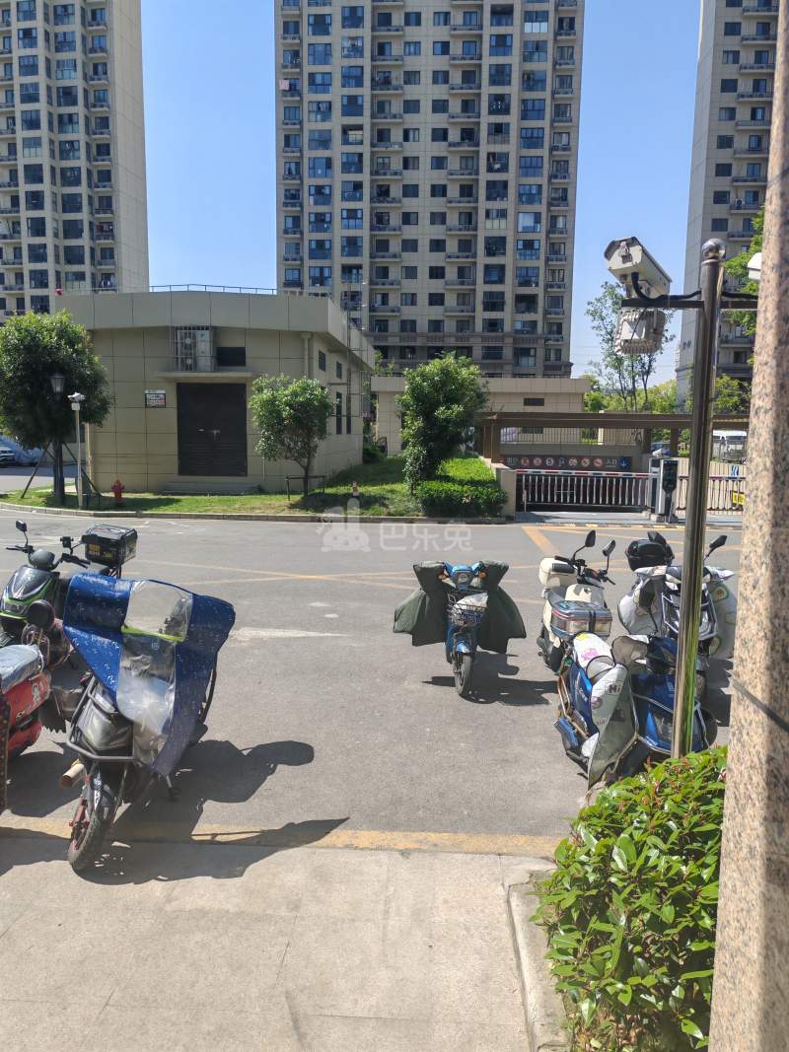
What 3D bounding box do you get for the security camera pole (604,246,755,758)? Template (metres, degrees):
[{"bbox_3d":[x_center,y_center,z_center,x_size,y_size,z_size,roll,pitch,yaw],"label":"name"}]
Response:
[{"bbox_3d":[1.439,0.117,4.027,1.050,3.000,0.420,2,8,12],"label":"security camera pole"}]

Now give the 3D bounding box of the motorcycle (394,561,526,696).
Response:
[{"bbox_3d":[0.541,0.775,7.210,1.070,1.050,1.600,0,7,-3],"label":"motorcycle"}]

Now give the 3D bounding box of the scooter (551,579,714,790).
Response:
[{"bbox_3d":[1.448,0.948,5.083,0.780,1.280,1.650,-1,8,-16],"label":"scooter"}]

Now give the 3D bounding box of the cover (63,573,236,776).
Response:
[{"bbox_3d":[-1.320,0.795,4.563,0.920,1.110,0.500,3,8,17],"label":"cover"}]

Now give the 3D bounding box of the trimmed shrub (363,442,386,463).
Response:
[{"bbox_3d":[-0.890,-3.301,36.380,1.100,0.950,1.100,1,7,0],"label":"trimmed shrub"}]

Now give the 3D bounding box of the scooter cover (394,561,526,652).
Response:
[{"bbox_3d":[0.508,0.610,6.500,1.020,0.650,0.420,1,6,0],"label":"scooter cover"}]

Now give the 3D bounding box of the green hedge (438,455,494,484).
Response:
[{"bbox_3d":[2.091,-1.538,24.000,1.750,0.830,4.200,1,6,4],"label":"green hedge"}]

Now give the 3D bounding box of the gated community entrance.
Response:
[{"bbox_3d":[6.038,-1.687,21.800,7.800,2.600,4.000,1,6,4],"label":"gated community entrance"}]

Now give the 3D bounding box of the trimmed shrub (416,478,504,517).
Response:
[{"bbox_3d":[1.566,-0.655,19.600,2.100,0.730,1.600,1,6,4],"label":"trimmed shrub"}]

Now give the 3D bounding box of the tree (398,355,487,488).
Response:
[{"bbox_3d":[1.410,-2.856,23.700,2.500,3.800,2.400,1,6,4],"label":"tree"}]

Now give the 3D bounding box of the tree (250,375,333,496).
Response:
[{"bbox_3d":[-3.014,-2.618,24.000,2.350,3.440,2.300,1,6,4],"label":"tree"}]

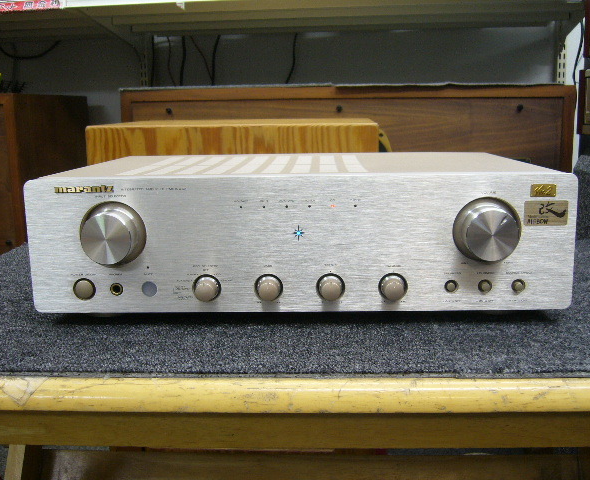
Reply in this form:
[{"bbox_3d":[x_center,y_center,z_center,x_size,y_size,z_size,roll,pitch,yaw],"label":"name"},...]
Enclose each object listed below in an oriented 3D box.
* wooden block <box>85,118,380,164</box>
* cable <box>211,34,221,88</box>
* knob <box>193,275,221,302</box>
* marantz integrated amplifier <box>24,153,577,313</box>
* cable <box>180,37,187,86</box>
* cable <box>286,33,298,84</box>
[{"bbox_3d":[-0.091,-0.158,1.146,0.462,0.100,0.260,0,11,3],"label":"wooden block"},{"bbox_3d":[-0.223,-0.510,1.840,0.024,0.140,0.011,0,11,3],"label":"cable"},{"bbox_3d":[-0.071,0.040,0.524,0.021,0.021,0.015,0,11,3],"label":"knob"},{"bbox_3d":[0.008,-0.023,0.654,0.440,0.111,0.308,0,11,3],"label":"marantz integrated amplifier"},{"bbox_3d":[-0.318,-0.509,1.844,0.019,0.138,0.011,0,11,3],"label":"cable"},{"bbox_3d":[-0.010,-0.513,1.830,0.030,0.140,0.012,0,11,3],"label":"cable"}]

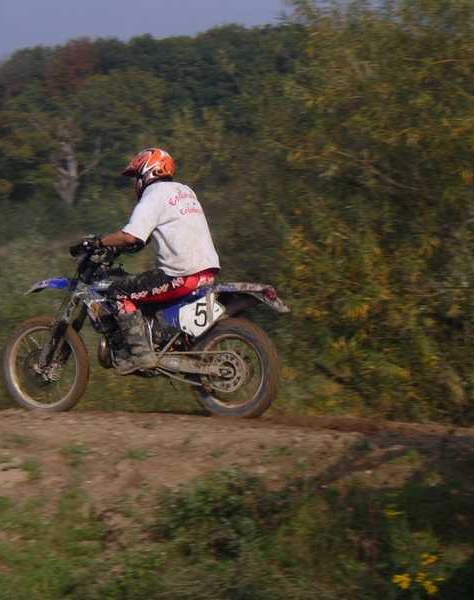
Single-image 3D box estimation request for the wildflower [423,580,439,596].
[{"bbox_3d":[0.817,1.212,10.100,0.065,0.060,0.065,-3,-1,0],"label":"wildflower"}]

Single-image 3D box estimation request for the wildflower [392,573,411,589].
[{"bbox_3d":[0.691,1.181,10.100,0.075,0.060,0.070,-3,-1,0],"label":"wildflower"}]

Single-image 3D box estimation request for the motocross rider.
[{"bbox_3d":[-0.545,-0.260,15.970,0.820,1.500,0.720,-3,-1,30],"label":"motocross rider"}]

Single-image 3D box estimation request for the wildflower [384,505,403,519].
[{"bbox_3d":[0.703,0.950,10.800,0.075,0.055,0.070,-3,-1,0],"label":"wildflower"}]

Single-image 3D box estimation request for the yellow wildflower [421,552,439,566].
[{"bbox_3d":[0.809,1.091,10.100,0.075,0.055,0.070,-3,-1,0],"label":"yellow wildflower"}]

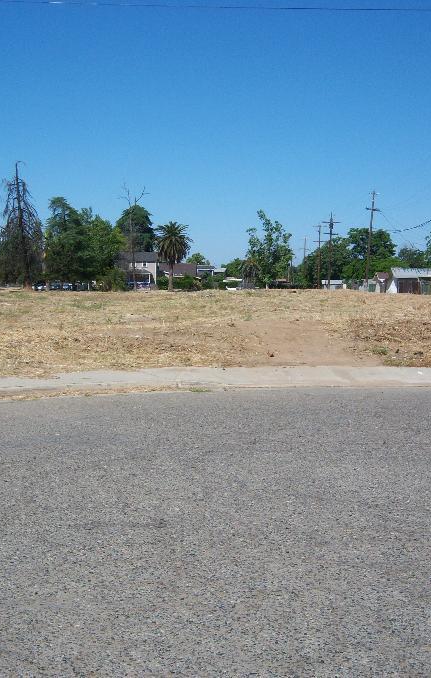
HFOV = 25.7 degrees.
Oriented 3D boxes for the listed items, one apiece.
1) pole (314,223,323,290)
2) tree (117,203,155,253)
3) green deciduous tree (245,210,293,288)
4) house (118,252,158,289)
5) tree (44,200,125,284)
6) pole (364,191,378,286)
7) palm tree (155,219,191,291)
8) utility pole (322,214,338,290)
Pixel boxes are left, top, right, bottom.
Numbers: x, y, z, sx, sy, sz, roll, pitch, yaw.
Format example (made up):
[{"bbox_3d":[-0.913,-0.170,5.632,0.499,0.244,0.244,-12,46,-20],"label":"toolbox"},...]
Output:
[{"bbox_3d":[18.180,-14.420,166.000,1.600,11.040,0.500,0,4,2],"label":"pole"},{"bbox_3d":[-15.410,-18.010,182.000,7.710,16.190,8.000,0,4,2],"label":"tree"},{"bbox_3d":[6.340,-10.490,112.000,5.810,9.480,5.200,0,4,2],"label":"green deciduous tree"},{"bbox_3d":[-13.720,-11.570,162.000,7.890,6.520,8.000,0,4,2],"label":"house"},{"bbox_3d":[-17.890,-12.880,129.000,10.920,12.610,10.000,0,4,2],"label":"tree"},{"bbox_3d":[18.610,-11.550,112.000,1.600,12.100,0.500,0,4,2],"label":"pole"},{"bbox_3d":[-6.220,-12.410,140.000,5.630,10.290,5.600,0,4,2],"label":"palm tree"},{"bbox_3d":[18.787,-14.342,154.406,2.800,12.580,0.500,0,4,2],"label":"utility pole"}]

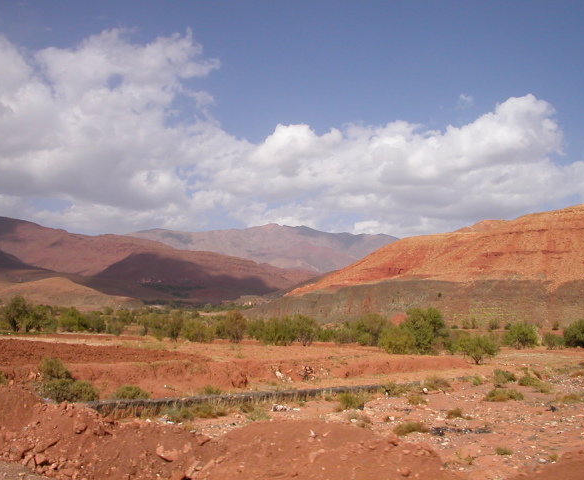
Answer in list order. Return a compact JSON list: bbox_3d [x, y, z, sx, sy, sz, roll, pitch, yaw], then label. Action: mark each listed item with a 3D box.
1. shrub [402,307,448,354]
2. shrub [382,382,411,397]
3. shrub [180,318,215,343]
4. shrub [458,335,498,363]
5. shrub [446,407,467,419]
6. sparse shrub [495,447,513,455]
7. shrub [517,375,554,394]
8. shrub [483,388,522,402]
[{"bbox_3d":[11.694,7.874,59.930,4.061,4.072,3.655,0,-5,0],"label":"shrub"},{"bbox_3d":[4.764,6.794,31.188,1.296,0.559,1.166,0,-5,0],"label":"shrub"},{"bbox_3d":[-10.339,9.869,74.852,3.749,2.526,3.374,0,-5,0],"label":"shrub"},{"bbox_3d":[12.957,7.649,47.785,2.934,2.096,2.583,0,-5,0],"label":"shrub"},{"bbox_3d":[6.078,6.359,25.277,0.752,0.386,0.677,0,-5,0],"label":"shrub"},{"bbox_3d":[5.981,5.939,19.346,0.521,0.176,0.469,0,-5,0],"label":"sparse shrub"},{"bbox_3d":[11.372,6.722,31.951,1.611,0.838,1.450,0,-5,0],"label":"shrub"},{"bbox_3d":[9.116,6.674,29.487,1.664,0.500,1.498,0,-5,0],"label":"shrub"}]

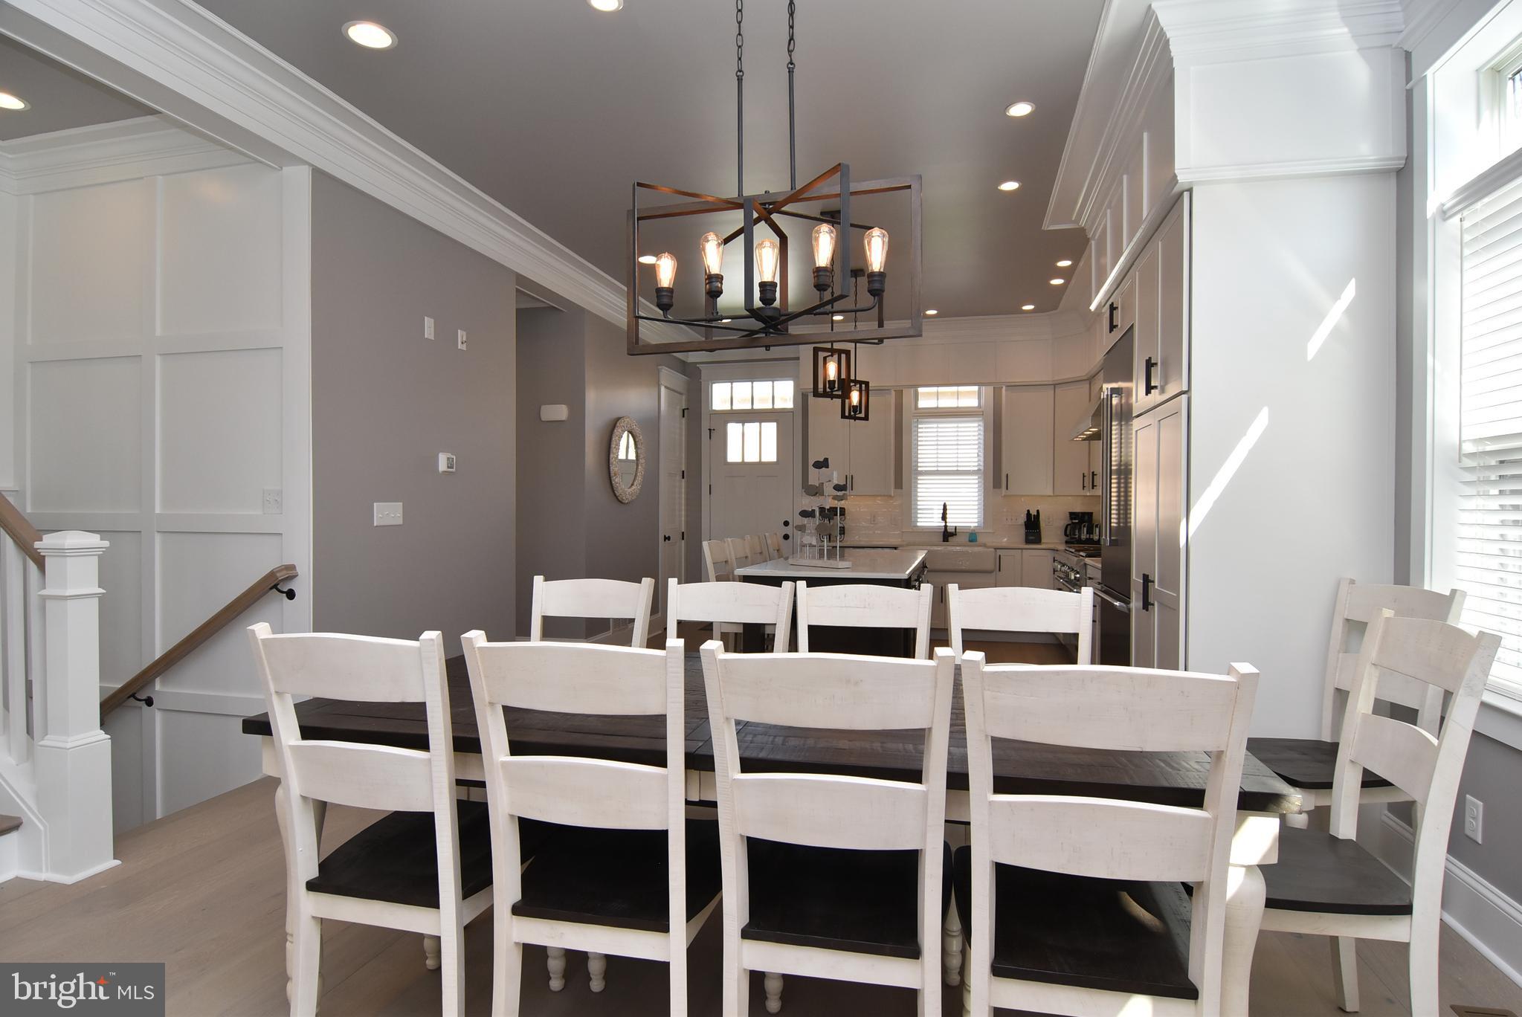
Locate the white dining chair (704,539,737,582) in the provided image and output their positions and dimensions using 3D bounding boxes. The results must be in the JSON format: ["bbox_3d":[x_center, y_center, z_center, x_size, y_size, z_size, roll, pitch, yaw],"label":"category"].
[{"bbox_3d":[-0.061,0.729,4.704,0.490,1.050,0.400,0,0,15],"label":"white dining chair"}]

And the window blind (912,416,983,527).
[{"bbox_3d":[1.881,-0.363,7.662,0.690,1.105,0.060,0,0,15],"label":"window blind"}]

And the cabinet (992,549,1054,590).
[{"bbox_3d":[2.504,0.816,7.347,0.550,0.880,0.610,0,0,15],"label":"cabinet"}]

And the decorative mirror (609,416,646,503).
[{"bbox_3d":[-1.170,-0.431,6.851,0.045,0.790,0.785,0,0,15],"label":"decorative mirror"}]

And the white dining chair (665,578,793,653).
[{"bbox_3d":[-0.180,0.764,2.425,0.475,1.020,0.565,0,0,16],"label":"white dining chair"}]

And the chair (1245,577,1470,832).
[{"bbox_3d":[1.821,0.755,2.469,0.520,1.014,0.460,0,0,-2],"label":"chair"}]

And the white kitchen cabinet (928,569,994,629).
[{"bbox_3d":[1.802,0.856,7.363,0.880,0.590,0.610,0,0,15],"label":"white kitchen cabinet"}]

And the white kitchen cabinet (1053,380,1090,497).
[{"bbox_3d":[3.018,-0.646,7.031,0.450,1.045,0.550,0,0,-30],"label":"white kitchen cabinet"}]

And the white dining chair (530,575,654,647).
[{"bbox_3d":[-0.678,0.762,2.521,0.475,1.020,0.565,0,0,14],"label":"white dining chair"}]

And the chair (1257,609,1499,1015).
[{"bbox_3d":[1.274,0.769,1.820,0.565,1.020,0.475,0,0,15],"label":"chair"}]

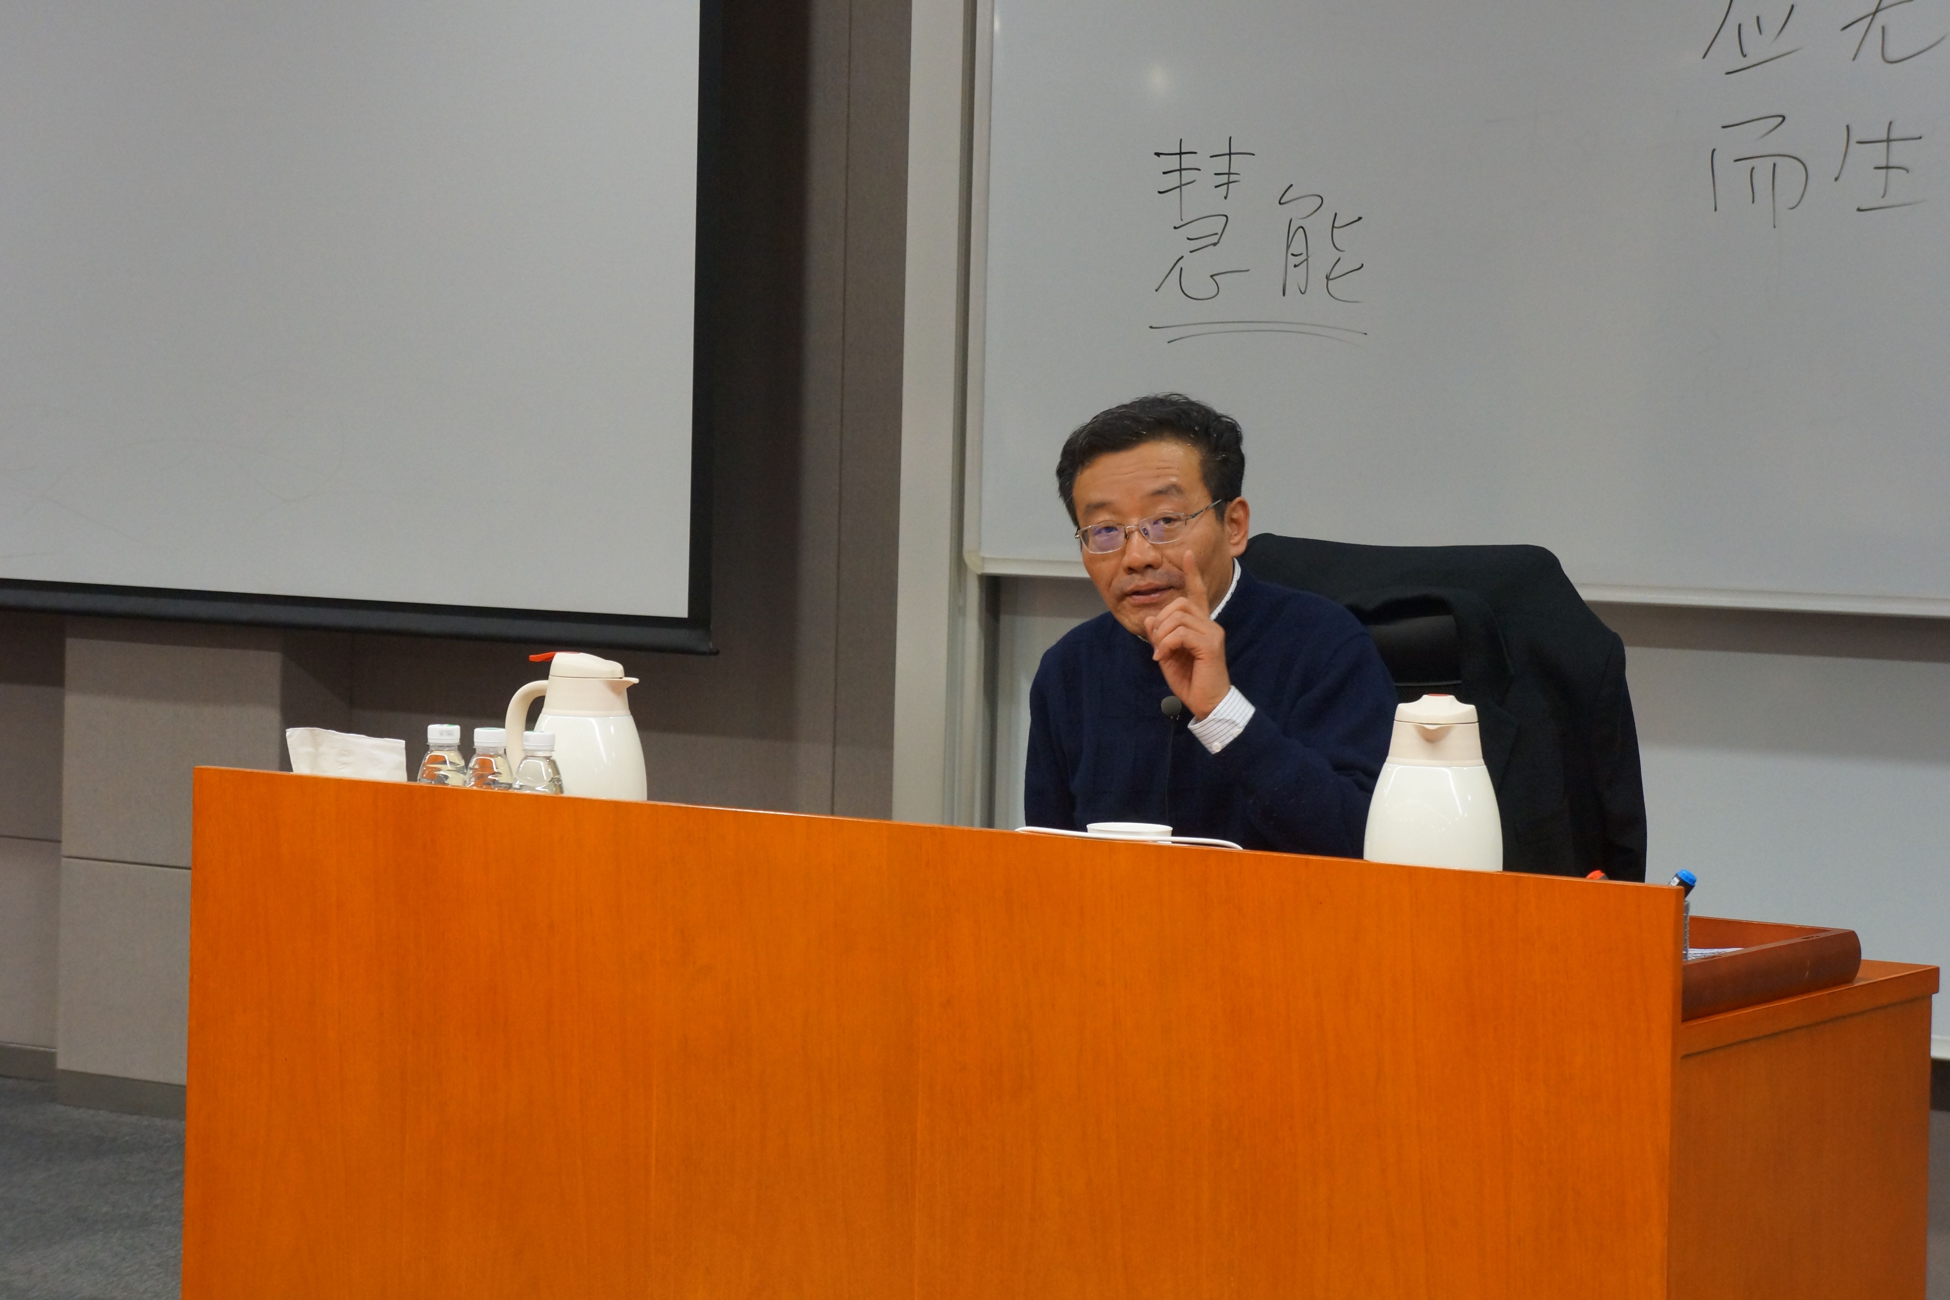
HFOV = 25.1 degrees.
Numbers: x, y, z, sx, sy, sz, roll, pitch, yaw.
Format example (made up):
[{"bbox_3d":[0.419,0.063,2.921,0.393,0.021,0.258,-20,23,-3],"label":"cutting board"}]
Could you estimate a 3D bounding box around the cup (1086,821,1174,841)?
[{"bbox_3d":[0.144,0.212,4.097,0.079,0.096,0.079,1,3,0],"label":"cup"}]

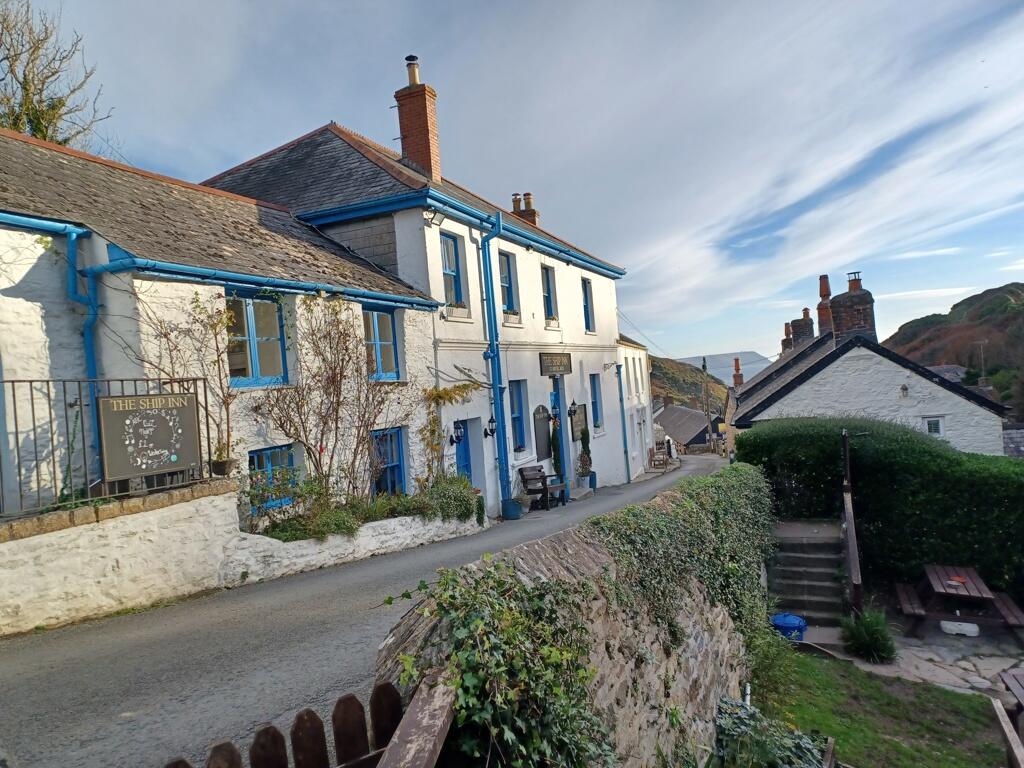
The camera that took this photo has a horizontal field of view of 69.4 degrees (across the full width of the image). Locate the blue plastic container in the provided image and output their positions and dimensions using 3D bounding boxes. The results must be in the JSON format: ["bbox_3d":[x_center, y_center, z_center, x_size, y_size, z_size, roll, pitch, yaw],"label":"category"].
[{"bbox_3d":[4.021,3.530,10.769,0.517,0.340,0.517,-5,0,0],"label":"blue plastic container"}]

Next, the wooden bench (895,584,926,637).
[{"bbox_3d":[5.976,3.435,11.072,0.300,0.460,1.466,-4,0,23],"label":"wooden bench"}]

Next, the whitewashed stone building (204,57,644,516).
[{"bbox_3d":[-3.573,-2.065,21.524,10.684,11.228,14.000,-4,0,23],"label":"whitewashed stone building"}]

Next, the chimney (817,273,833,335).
[{"bbox_3d":[9.997,-2.475,23.619,0.450,1.980,0.470,-5,0,18],"label":"chimney"}]

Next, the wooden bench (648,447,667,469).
[{"bbox_3d":[5.718,2.980,29.000,0.620,0.870,1.350,-4,0,23],"label":"wooden bench"}]

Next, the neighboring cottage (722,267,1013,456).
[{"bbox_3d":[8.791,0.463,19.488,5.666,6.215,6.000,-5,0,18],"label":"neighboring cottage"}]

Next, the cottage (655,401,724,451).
[{"bbox_3d":[12.323,3.228,50.498,4.818,2.947,17.000,-5,0,3],"label":"cottage"}]

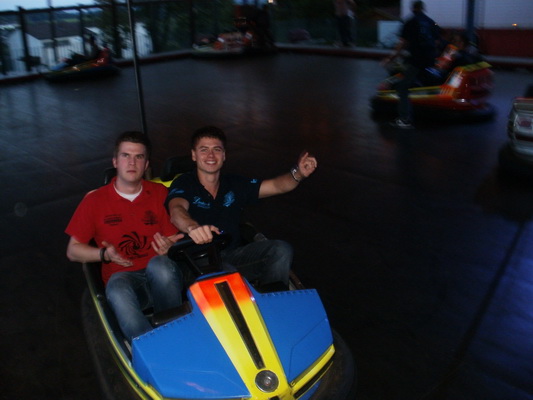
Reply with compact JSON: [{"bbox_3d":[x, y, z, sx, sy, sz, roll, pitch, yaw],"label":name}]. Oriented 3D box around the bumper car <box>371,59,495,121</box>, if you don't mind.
[{"bbox_3d":[2.690,-1.775,9.000,1.870,0.900,1.100,14,24,37],"label":"bumper car"}]

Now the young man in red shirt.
[{"bbox_3d":[-0.625,0.200,2.580,0.560,0.950,0.790,-7,20,-18],"label":"young man in red shirt"}]

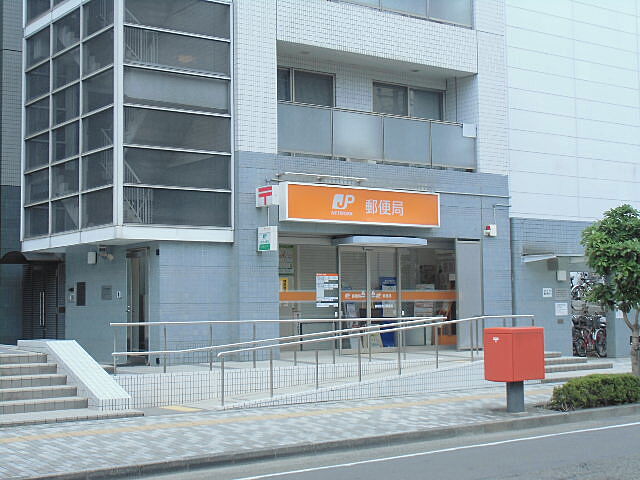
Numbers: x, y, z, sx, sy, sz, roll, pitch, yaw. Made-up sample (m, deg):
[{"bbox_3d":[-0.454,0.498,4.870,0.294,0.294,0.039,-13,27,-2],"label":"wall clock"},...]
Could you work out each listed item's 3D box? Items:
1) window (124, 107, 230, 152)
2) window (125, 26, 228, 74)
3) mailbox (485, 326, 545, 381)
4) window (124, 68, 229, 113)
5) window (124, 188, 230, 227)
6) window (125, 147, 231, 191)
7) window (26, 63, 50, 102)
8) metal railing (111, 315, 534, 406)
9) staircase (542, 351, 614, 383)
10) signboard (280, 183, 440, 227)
[{"bbox_3d":[-2.650,-2.051,19.808,2.240,0.690,0.100,2,-5,-36],"label":"window"},{"bbox_3d":[-2.670,-3.528,19.905,2.240,0.690,0.100,2,-5,-36],"label":"window"},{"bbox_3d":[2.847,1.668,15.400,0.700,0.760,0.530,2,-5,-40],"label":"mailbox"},{"bbox_3d":[-2.660,-2.789,19.857,2.240,0.690,0.100,2,-5,-36],"label":"window"},{"bbox_3d":[-2.631,-0.594,19.713,2.240,0.690,0.100,2,-5,-36],"label":"window"},{"bbox_3d":[-2.641,-1.318,19.761,2.240,0.690,0.100,2,-5,-36],"label":"window"},{"bbox_3d":[-5.952,-3.318,22.292,0.100,0.690,1.380,2,-5,-36],"label":"window"},{"bbox_3d":[0.494,1.964,17.939,8.350,1.260,1.450,2,-5,-40],"label":"metal railing"},{"bbox_3d":[5.051,2.579,22.007,3.100,0.520,1.450,2,-5,-40],"label":"staircase"},{"bbox_3d":[0.901,-0.680,21.891,4.000,0.740,0.310,2,-5,-36],"label":"signboard"}]

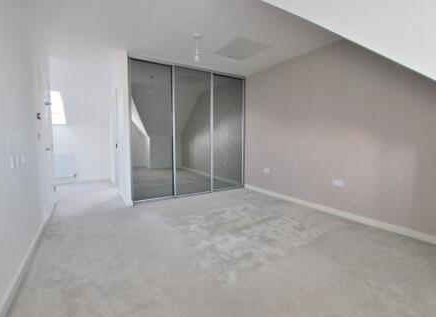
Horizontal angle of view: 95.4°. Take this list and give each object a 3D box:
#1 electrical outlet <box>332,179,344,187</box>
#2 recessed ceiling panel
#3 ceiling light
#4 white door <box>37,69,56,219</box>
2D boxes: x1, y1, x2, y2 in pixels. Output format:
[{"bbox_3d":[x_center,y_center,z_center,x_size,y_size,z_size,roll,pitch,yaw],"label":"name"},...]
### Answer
[{"bbox_3d":[1.712,0.348,2.823,0.013,0.087,0.146,-3,5,-33],"label":"electrical outlet"},{"bbox_3d":[0.372,-1.684,3.099,0.584,0.030,0.625,-3,5,-33],"label":"recessed ceiling panel"},{"bbox_3d":[-0.276,-1.470,2.667,0.105,0.355,0.105,0,4,0],"label":"ceiling light"},{"bbox_3d":[-2.507,-0.172,2.909,0.050,1.985,0.780,-3,5,-33],"label":"white door"}]

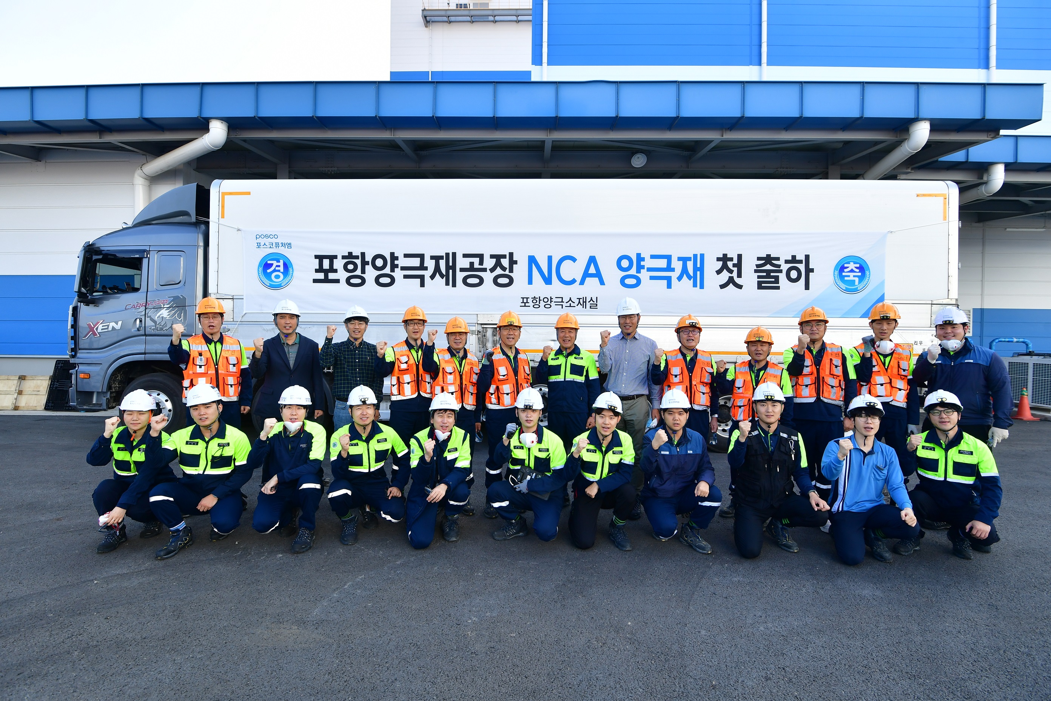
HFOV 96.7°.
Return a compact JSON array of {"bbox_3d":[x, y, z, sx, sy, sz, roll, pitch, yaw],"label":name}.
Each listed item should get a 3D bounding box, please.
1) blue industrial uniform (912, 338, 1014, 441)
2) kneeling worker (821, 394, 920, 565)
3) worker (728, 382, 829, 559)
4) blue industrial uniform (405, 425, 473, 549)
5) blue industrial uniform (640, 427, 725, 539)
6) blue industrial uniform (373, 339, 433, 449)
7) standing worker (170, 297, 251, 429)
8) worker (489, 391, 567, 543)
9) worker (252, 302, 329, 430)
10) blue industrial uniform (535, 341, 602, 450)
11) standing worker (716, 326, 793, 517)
[{"bbox_3d":[3.760,0.325,4.060,0.760,0.850,0.430,0,0,30],"label":"blue industrial uniform"},{"bbox_3d":[2.450,0.872,3.440,0.600,1.105,0.680,0,0,19],"label":"kneeling worker"},{"bbox_3d":[1.830,0.832,3.510,0.620,1.175,0.680,0,0,12],"label":"worker"},{"bbox_3d":[-0.665,0.990,3.590,0.500,0.820,0.660,0,0,-6],"label":"blue industrial uniform"},{"bbox_3d":[1.167,0.977,3.540,0.610,0.820,0.570,0,-1,14],"label":"blue industrial uniform"},{"bbox_3d":[-1.043,0.614,4.120,0.544,1.474,0.400,1,0,-15],"label":"blue industrial uniform"},{"bbox_3d":[-2.676,0.472,4.000,0.580,1.850,0.400,1,-1,-30],"label":"standing worker"},{"bbox_3d":[0.021,0.857,3.740,0.633,1.123,0.640,0,0,5],"label":"worker"},{"bbox_3d":[-2.008,0.483,4.000,0.590,1.840,0.400,1,-1,-25],"label":"worker"},{"bbox_3d":[0.358,0.654,4.030,0.570,1.440,0.380,0,-1,4],"label":"blue industrial uniform"},{"bbox_3d":[1.980,0.600,4.100,0.620,1.641,0.450,0,0,18],"label":"standing worker"}]

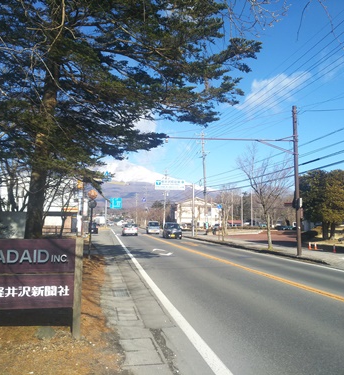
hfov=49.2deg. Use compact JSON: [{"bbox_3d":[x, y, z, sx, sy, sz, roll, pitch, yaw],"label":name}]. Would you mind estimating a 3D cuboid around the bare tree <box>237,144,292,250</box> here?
[{"bbox_3d":[5.010,0.486,20.339,2.850,5.700,2.700,1,-5,-10],"label":"bare tree"}]

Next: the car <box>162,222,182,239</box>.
[{"bbox_3d":[0.048,4.068,35.779,1.480,1.590,3.400,1,-5,-10],"label":"car"}]

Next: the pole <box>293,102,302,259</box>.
[{"bbox_3d":[5.865,-0.388,17.506,0.250,6.970,0.250,1,-5,-10],"label":"pole"}]

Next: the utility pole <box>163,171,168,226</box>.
[{"bbox_3d":[-1.369,2.493,79.097,0.500,12.300,0.450,1,-5,-10],"label":"utility pole"}]

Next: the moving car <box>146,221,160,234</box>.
[{"bbox_3d":[-2.386,5.196,49.232,1.480,1.770,3.400,1,-5,-10],"label":"moving car"}]

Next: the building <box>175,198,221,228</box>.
[{"bbox_3d":[6.495,6.385,93.806,10.500,7.600,11.000,1,-5,-10],"label":"building"}]

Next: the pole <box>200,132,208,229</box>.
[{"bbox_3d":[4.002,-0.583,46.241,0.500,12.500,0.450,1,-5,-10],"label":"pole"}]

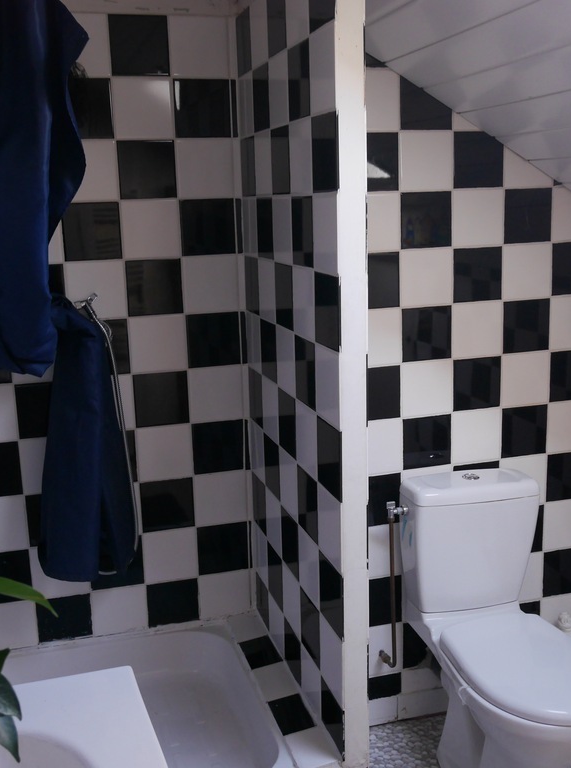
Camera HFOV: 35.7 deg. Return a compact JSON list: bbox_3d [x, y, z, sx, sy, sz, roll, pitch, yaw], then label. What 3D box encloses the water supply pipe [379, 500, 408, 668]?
[{"bbox_3d":[0.300,0.548,2.462,0.065,0.486,0.097,-5,12,-15],"label":"water supply pipe"}]

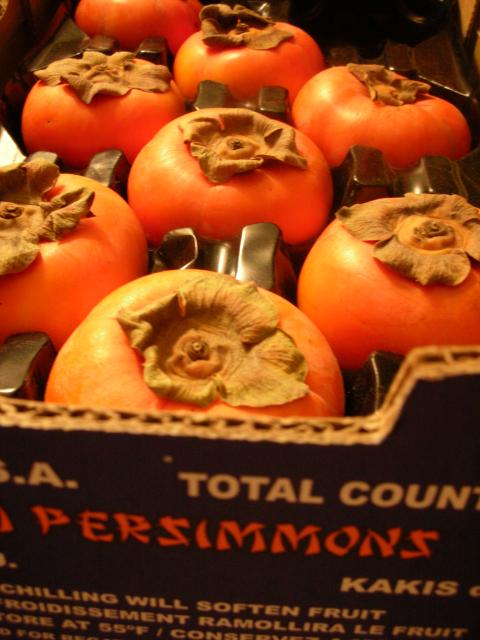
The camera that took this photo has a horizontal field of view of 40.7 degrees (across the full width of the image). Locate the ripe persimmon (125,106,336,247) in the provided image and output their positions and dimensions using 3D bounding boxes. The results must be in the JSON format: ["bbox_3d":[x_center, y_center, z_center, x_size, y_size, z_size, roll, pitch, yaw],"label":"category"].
[{"bbox_3d":[-0.004,-0.052,0.252,0.079,0.055,0.079,3,54,2],"label":"ripe persimmon"}]

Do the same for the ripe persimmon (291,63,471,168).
[{"bbox_3d":[0.062,-0.085,0.290,0.079,0.055,0.079,3,54,2],"label":"ripe persimmon"}]

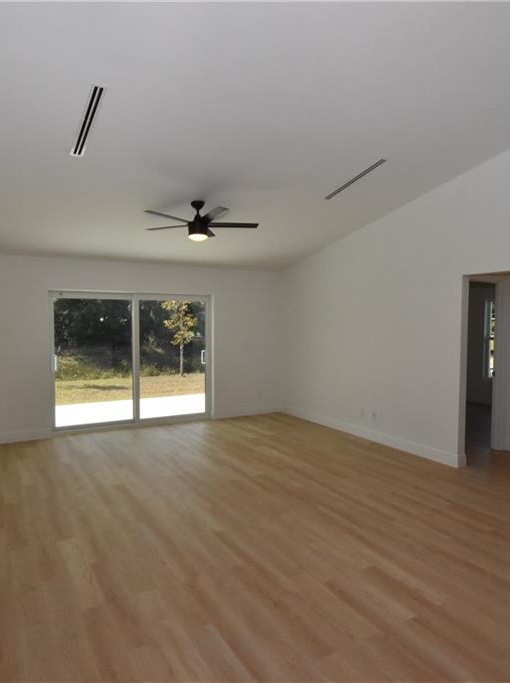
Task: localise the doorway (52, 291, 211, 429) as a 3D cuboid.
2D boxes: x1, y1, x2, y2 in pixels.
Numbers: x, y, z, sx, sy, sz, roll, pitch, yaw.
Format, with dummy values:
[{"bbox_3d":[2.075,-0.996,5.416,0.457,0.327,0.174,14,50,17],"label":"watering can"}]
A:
[{"bbox_3d":[-1.702,0.273,6.231,2.315,1.927,0.130,-1,3,-26],"label":"doorway"}]

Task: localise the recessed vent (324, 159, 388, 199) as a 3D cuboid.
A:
[{"bbox_3d":[1.017,-1.663,4.416,0.090,0.030,0.875,1,-11,-33],"label":"recessed vent"}]

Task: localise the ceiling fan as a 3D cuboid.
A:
[{"bbox_3d":[-0.617,-1.305,4.611,1.302,0.398,1.292,0,3,-11],"label":"ceiling fan"}]

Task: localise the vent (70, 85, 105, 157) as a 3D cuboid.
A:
[{"bbox_3d":[-1.286,-1.661,3.261,0.095,0.030,0.884,1,-11,-32],"label":"vent"}]

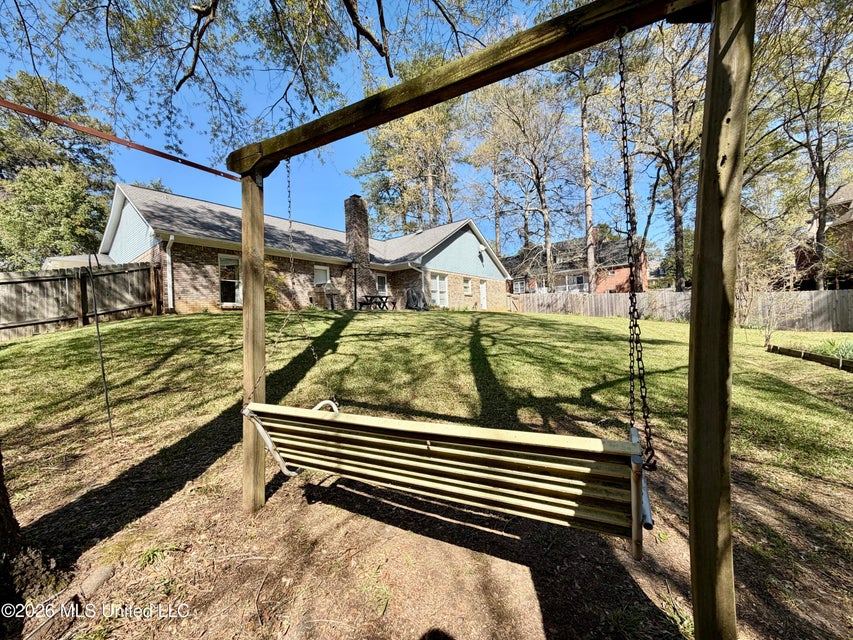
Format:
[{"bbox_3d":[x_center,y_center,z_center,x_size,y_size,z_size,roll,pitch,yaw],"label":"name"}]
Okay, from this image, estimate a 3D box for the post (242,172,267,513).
[{"bbox_3d":[-1.062,0.127,2.130,0.092,2.080,0.092,0,0,27],"label":"post"}]

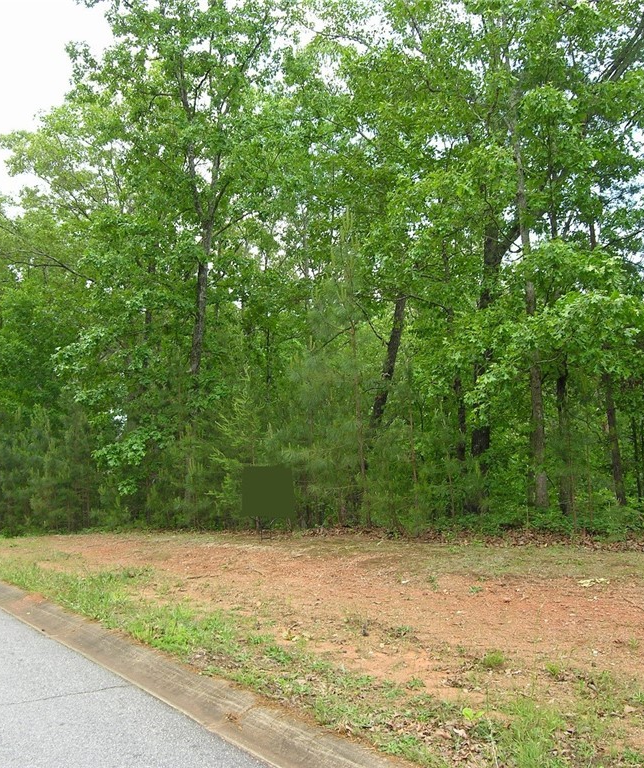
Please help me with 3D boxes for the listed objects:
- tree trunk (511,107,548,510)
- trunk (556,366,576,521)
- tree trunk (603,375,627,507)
[{"bbox_3d":[5.675,-2.391,19.514,0.420,11.670,0.400,-1,-8,0],"label":"tree trunk"},{"bbox_3d":[6.238,1.501,18.267,0.310,3.950,0.310,0,-8,0],"label":"trunk"},{"bbox_3d":[8.268,1.564,19.975,0.280,3.830,0.280,-3,-8,0],"label":"tree trunk"}]

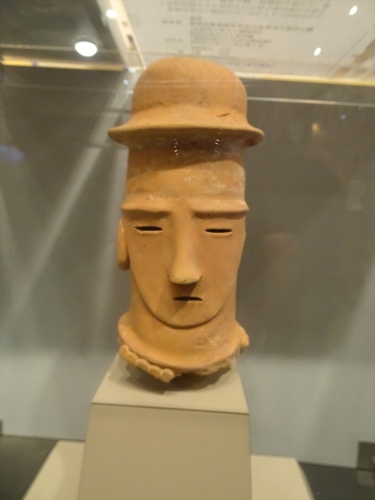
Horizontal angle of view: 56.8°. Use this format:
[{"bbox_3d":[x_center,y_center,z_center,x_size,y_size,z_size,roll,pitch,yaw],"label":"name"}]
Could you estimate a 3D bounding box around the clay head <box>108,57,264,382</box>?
[{"bbox_3d":[-0.003,-0.040,0.488,0.208,0.409,0.191,1,6,-6],"label":"clay head"}]

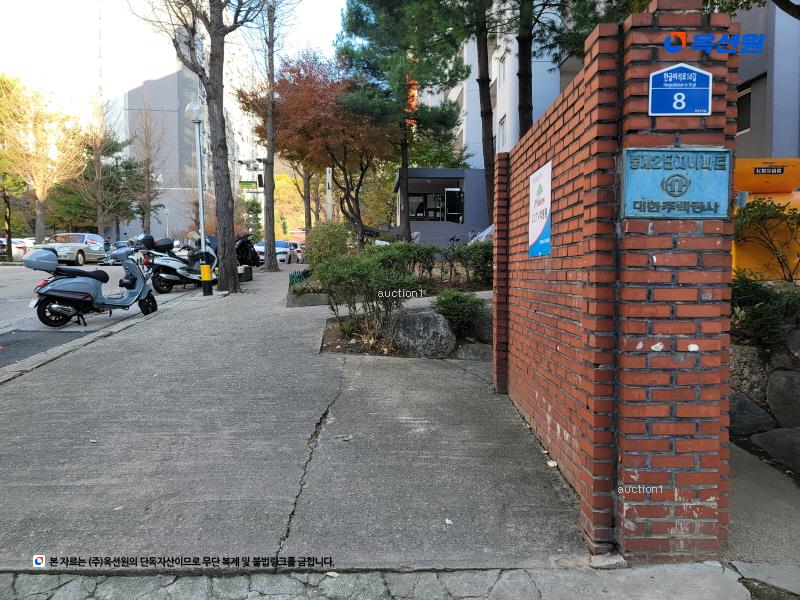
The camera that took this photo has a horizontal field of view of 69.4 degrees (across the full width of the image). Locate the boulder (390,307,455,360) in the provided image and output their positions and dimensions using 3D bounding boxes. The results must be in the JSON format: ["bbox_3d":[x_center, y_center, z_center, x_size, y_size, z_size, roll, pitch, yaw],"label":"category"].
[{"bbox_3d":[0.275,0.368,6.750,0.770,0.580,0.620,0,2,0],"label":"boulder"}]

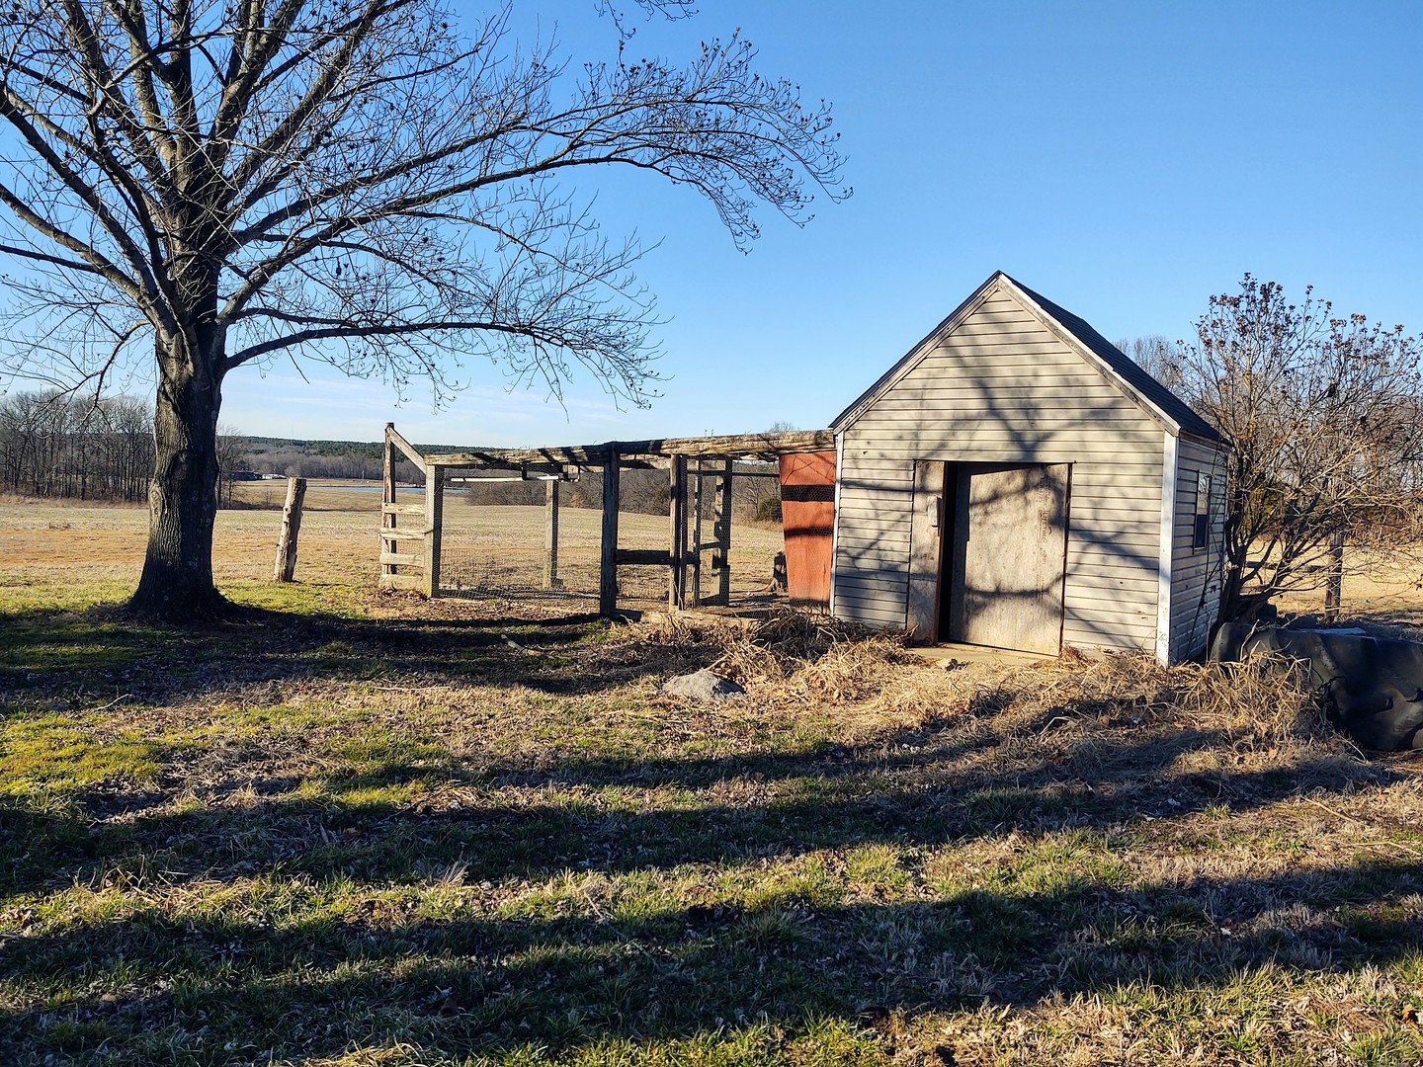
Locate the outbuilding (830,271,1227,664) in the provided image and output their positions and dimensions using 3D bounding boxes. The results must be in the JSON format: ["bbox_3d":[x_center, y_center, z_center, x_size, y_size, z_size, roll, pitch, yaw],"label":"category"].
[{"bbox_3d":[3.638,-0.742,12.389,3.648,3.798,3.200,4,3,33],"label":"outbuilding"}]

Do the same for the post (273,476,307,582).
[{"bbox_3d":[-6.936,-0.050,18.297,0.280,1.712,0.280,8,0,-21],"label":"post"}]

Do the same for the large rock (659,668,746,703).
[{"bbox_3d":[-0.059,1.165,8.725,0.660,0.230,0.460,2,3,0],"label":"large rock"}]

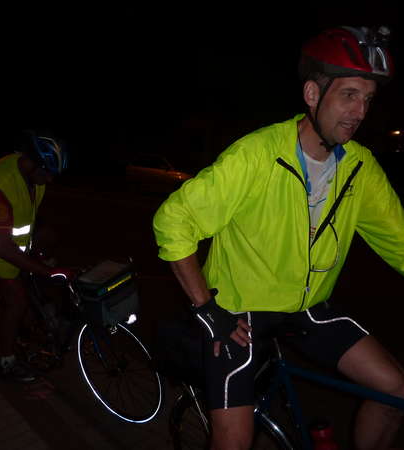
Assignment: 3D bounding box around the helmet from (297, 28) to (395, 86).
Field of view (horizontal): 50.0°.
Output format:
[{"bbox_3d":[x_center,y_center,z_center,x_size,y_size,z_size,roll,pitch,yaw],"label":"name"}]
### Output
[{"bbox_3d":[0.381,-0.452,1.150,0.205,0.160,0.270,-7,26,-35],"label":"helmet"}]

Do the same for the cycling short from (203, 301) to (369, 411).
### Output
[{"bbox_3d":[0.250,0.360,1.330,0.430,0.390,0.410,8,12,39],"label":"cycling short"}]

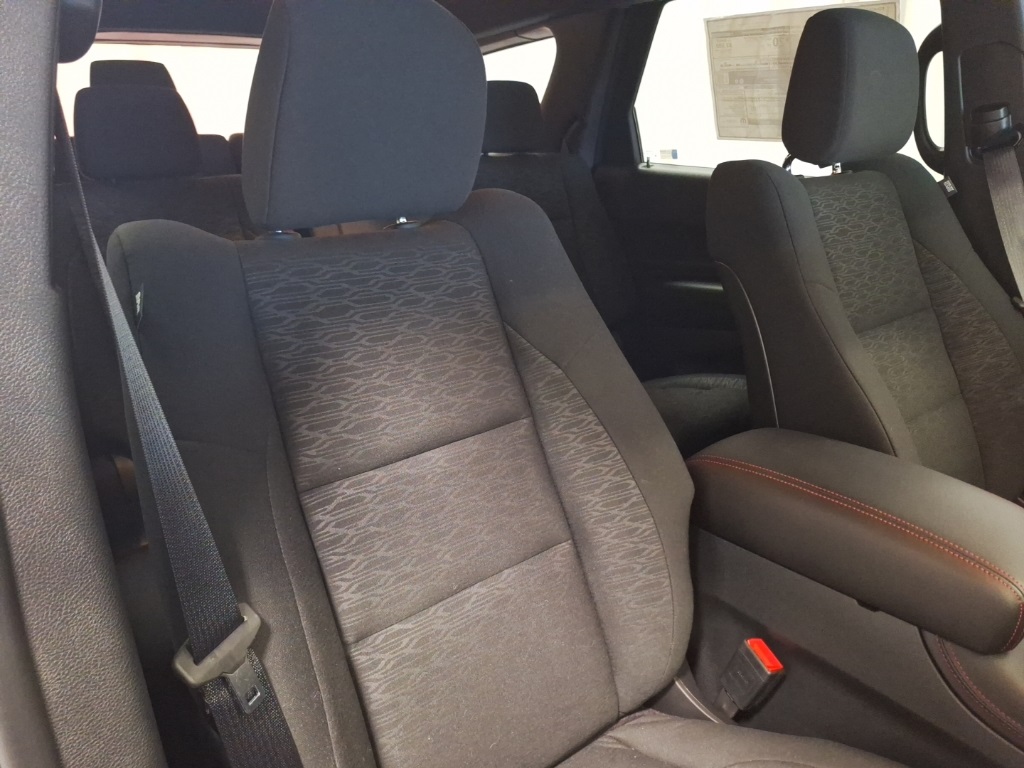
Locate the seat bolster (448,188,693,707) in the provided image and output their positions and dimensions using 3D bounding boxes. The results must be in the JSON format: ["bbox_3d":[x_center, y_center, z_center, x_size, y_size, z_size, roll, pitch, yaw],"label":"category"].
[{"bbox_3d":[0.086,0.042,0.769,0.155,0.590,0.125,-16,-6,-34],"label":"seat bolster"}]

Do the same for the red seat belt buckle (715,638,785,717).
[{"bbox_3d":[0.271,0.335,0.776,0.026,0.100,0.042,-16,52,-34],"label":"red seat belt buckle"}]

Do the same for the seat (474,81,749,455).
[{"bbox_3d":[0.177,-0.260,1.639,0.540,0.870,0.850,-16,28,-34],"label":"seat"}]

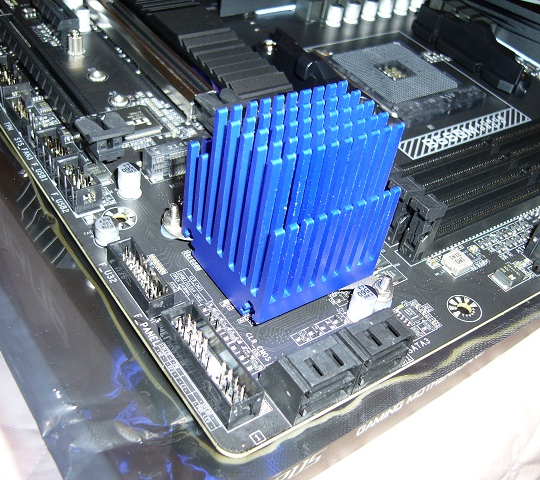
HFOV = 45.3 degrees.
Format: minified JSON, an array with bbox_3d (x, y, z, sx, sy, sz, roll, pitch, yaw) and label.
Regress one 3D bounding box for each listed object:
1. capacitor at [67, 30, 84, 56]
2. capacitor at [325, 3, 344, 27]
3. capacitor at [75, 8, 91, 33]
[{"bbox_3d":[-0.075,-0.076,0.249,0.006,0.008,0.006,-20,49,-30],"label":"capacitor"},{"bbox_3d":[0.031,-0.106,0.306,0.007,0.009,0.007,-20,49,-30],"label":"capacitor"},{"bbox_3d":[-0.076,-0.090,0.264,0.006,0.009,0.006,-20,49,-30],"label":"capacitor"}]

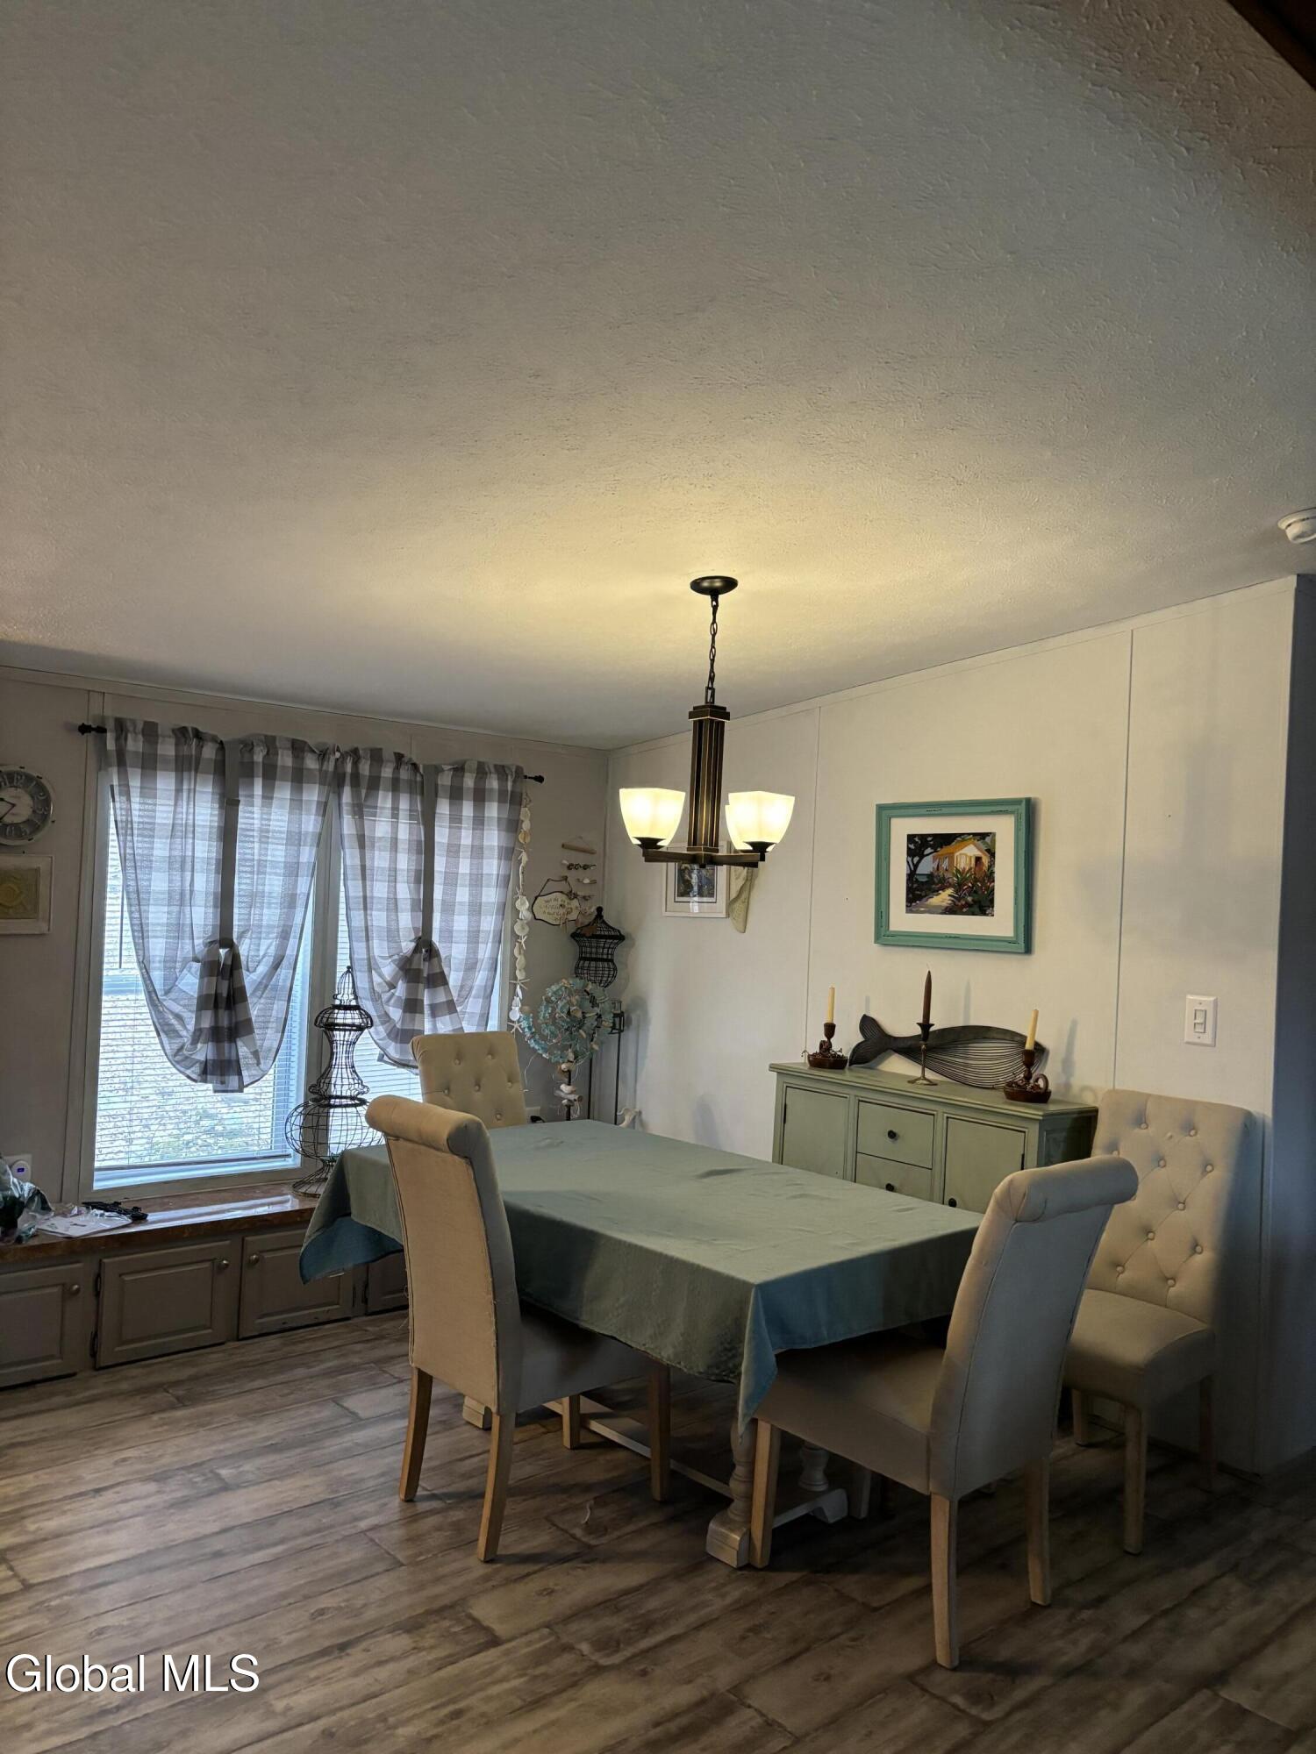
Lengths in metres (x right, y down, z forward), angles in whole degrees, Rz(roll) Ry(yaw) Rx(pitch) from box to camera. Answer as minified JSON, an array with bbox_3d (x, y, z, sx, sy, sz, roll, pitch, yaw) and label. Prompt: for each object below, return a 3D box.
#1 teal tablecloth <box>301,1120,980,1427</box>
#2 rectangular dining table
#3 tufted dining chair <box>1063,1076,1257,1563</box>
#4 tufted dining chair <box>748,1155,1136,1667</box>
[{"bbox_3d":[-0.055,0.955,3.386,0.980,0.355,1.610,4,-1,-44],"label":"teal tablecloth"},{"bbox_3d":[-0.026,1.182,3.489,0.987,0.748,1.625,3,-1,-43],"label":"rectangular dining table"},{"bbox_3d":[1.228,1.105,3.484,0.670,1.008,0.461,3,-1,-45],"label":"tufted dining chair"},{"bbox_3d":[0.613,1.046,2.820,0.445,0.985,0.700,4,-1,-44],"label":"tufted dining chair"}]

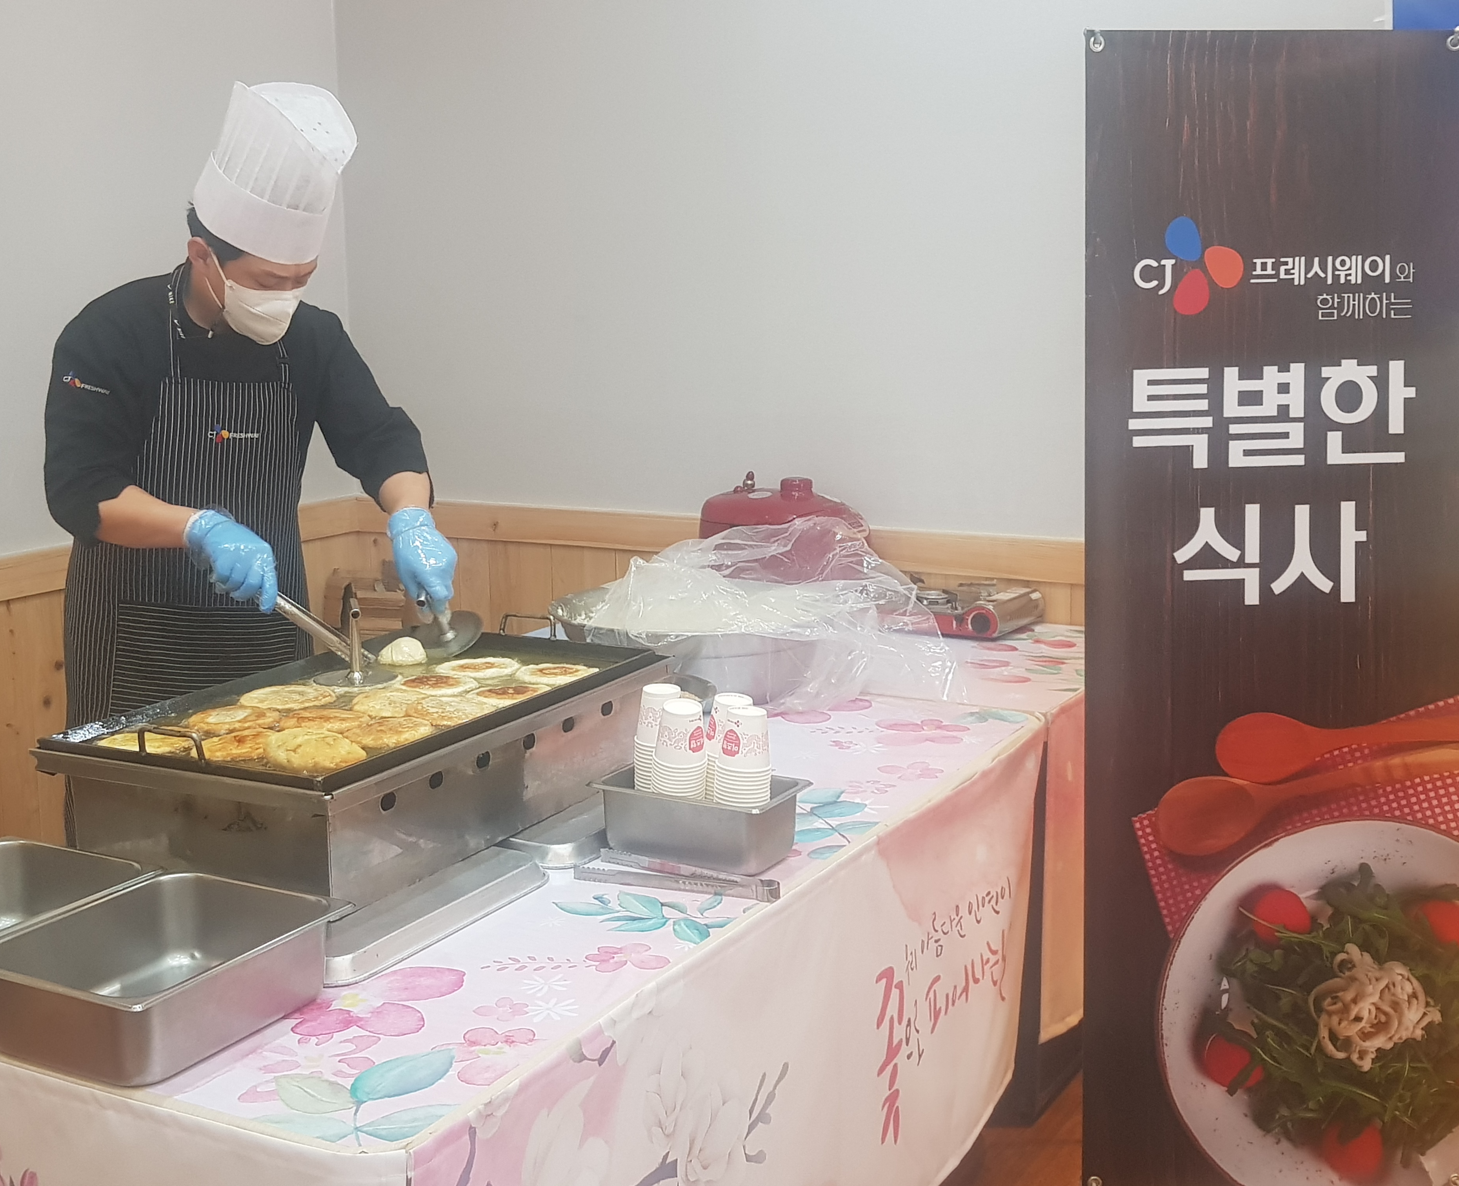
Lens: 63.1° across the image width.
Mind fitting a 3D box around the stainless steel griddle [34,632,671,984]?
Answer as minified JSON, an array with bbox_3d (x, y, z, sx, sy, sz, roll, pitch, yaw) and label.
[{"bbox_3d":[-0.468,0.217,1.669,0.500,0.184,0.730,4,11,27],"label":"stainless steel griddle"}]

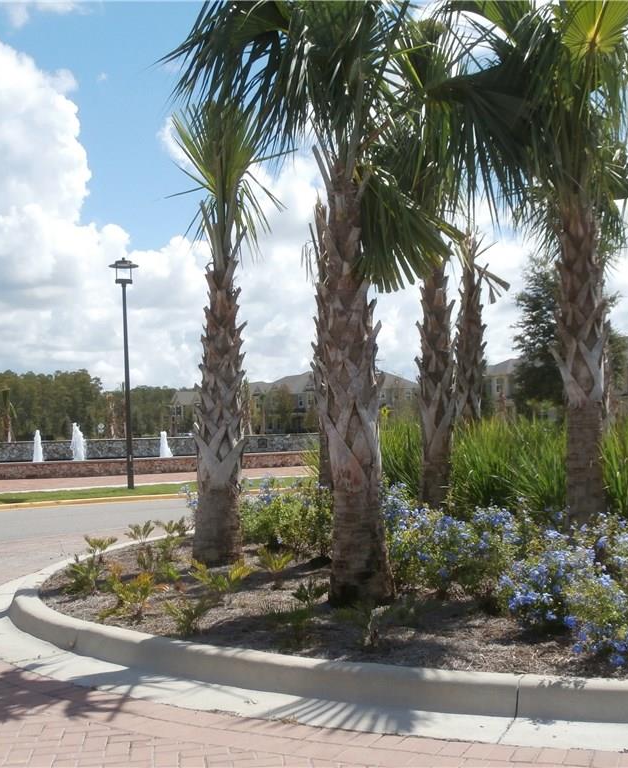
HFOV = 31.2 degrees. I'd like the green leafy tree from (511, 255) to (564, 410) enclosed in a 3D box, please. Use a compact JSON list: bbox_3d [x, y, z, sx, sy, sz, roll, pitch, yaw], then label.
[{"bbox_3d":[9.371,-1.170,42.054,4.000,7.400,4.000,-2,-2,0],"label":"green leafy tree"}]

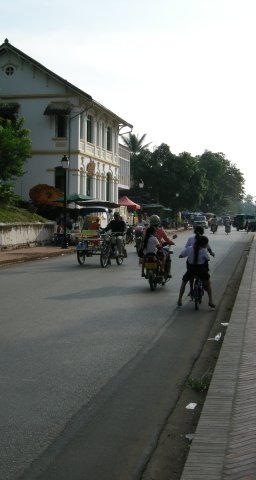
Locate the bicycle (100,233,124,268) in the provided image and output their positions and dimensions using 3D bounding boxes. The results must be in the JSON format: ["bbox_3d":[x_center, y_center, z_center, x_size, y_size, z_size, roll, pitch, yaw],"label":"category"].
[{"bbox_3d":[-0.489,0.311,21.000,0.580,1.060,1.720,1,2,21],"label":"bicycle"}]

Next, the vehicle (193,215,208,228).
[{"bbox_3d":[9.393,-2.365,86.000,1.800,1.850,4.400,1,2,12],"label":"vehicle"}]

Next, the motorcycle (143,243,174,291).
[{"bbox_3d":[0.690,0.520,15.100,0.700,1.080,1.870,0,2,13],"label":"motorcycle"}]

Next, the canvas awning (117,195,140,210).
[{"bbox_3d":[-0.132,-3.408,61.103,2.500,1.250,2.500,0,2,11],"label":"canvas awning"}]

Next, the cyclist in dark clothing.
[{"bbox_3d":[-0.428,-0.165,21.100,0.620,1.420,0.750,1,2,19],"label":"cyclist in dark clothing"}]

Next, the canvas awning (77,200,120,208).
[{"bbox_3d":[-1.728,-2.080,39.000,2.400,0.500,2.500,1,2,12],"label":"canvas awning"}]

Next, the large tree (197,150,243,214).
[{"bbox_3d":[16.300,-9.300,121.000,9.000,13.800,9.000,1,2,12],"label":"large tree"}]

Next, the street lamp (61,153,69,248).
[{"bbox_3d":[-3.015,-1.839,31.800,0.340,4.500,0.340,0,2,0],"label":"street lamp"}]

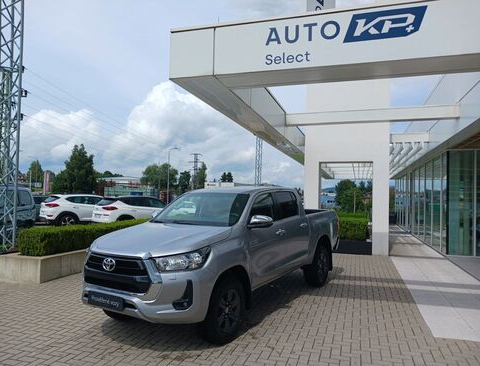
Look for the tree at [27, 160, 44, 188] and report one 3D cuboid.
[{"bbox_3d":[-37.612,-0.432,70.000,3.145,7.413,3.145,1,-2,-28],"label":"tree"}]

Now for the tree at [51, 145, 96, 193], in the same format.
[{"bbox_3d":[-21.873,-1.083,50.000,5.741,7.950,5.741,1,-2,-24],"label":"tree"}]

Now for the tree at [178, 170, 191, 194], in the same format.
[{"bbox_3d":[-9.916,0.632,68.000,2.037,5.731,2.037,1,-2,-8],"label":"tree"}]

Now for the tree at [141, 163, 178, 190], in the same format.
[{"bbox_3d":[-13.960,-0.076,66.000,6.260,6.958,6.260,1,-2,-12],"label":"tree"}]

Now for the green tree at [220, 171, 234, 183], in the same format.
[{"bbox_3d":[-3.449,0.556,105.000,3.669,8.010,3.669,1,-2,-2],"label":"green tree"}]

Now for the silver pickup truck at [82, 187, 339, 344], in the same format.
[{"bbox_3d":[-0.015,0.993,6.290,1.930,1.810,5.320,0,-2,32],"label":"silver pickup truck"}]

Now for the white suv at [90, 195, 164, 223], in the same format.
[{"bbox_3d":[-4.760,1.410,18.550,1.870,1.650,4.470,-1,-2,45],"label":"white suv"}]

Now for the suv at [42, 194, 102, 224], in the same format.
[{"bbox_3d":[-7.700,1.390,19.300,4.470,1.650,1.870,2,-2,-44],"label":"suv"}]

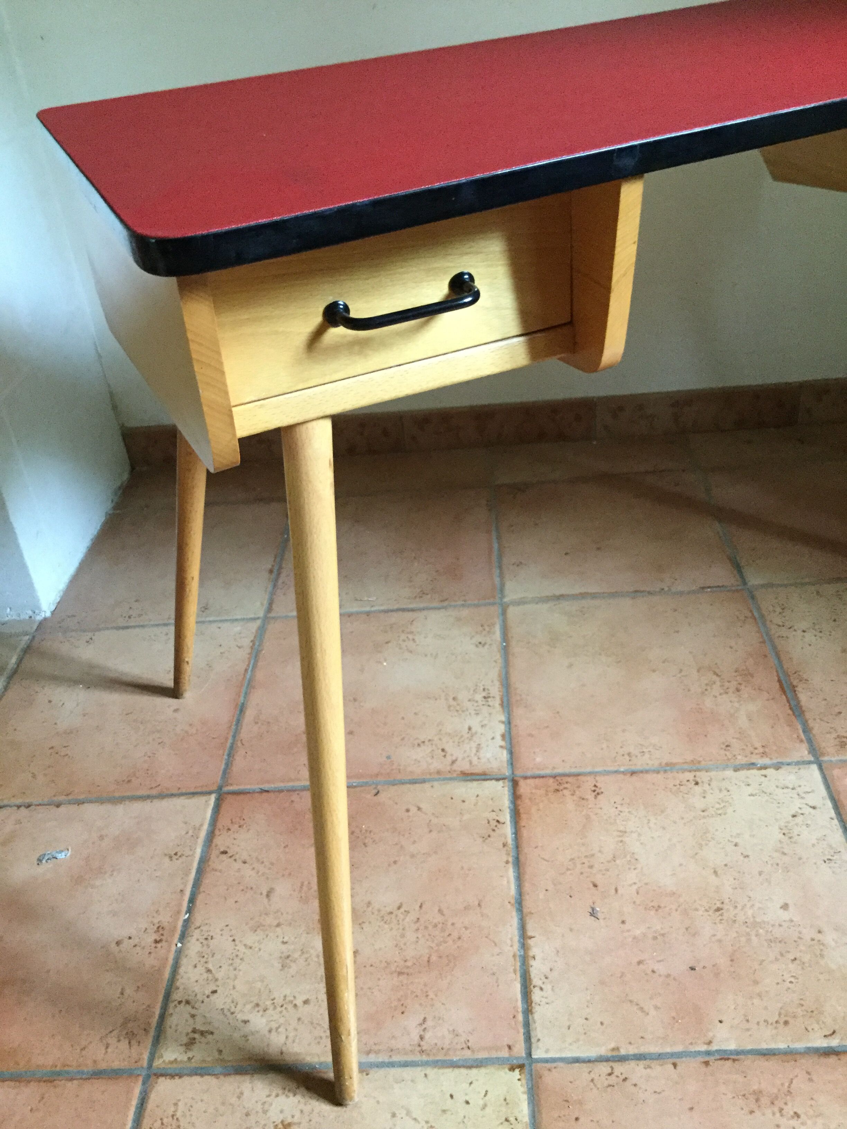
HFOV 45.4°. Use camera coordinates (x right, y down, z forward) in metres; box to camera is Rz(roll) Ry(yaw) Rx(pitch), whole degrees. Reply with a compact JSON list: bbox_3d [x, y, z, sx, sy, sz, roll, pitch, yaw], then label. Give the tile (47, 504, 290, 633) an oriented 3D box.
[{"bbox_3d":[-0.393,-0.001,1.625,0.330,0.012,0.332,-4,34,4],"label":"tile"}]

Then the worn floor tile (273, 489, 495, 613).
[{"bbox_3d":[-0.055,-0.023,1.600,0.336,0.012,0.332,-4,34,4],"label":"worn floor tile"}]

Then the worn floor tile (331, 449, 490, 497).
[{"bbox_3d":[-0.049,-0.158,1.803,0.336,0.012,0.142,-4,34,4],"label":"worn floor tile"}]

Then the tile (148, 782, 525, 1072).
[{"bbox_3d":[-0.073,0.353,1.036,0.336,0.012,0.332,-4,34,4],"label":"tile"}]

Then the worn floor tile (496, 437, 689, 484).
[{"bbox_3d":[0.292,-0.180,1.777,0.336,0.012,0.142,-4,34,4],"label":"worn floor tile"}]

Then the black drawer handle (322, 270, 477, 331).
[{"bbox_3d":[-0.009,-0.164,0.641,0.105,0.017,0.029,-18,35,-16],"label":"black drawer handle"}]

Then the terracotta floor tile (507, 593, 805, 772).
[{"bbox_3d":[0.277,0.143,1.293,0.336,0.012,0.332,-4,34,4],"label":"terracotta floor tile"}]

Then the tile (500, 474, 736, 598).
[{"bbox_3d":[0.285,-0.045,1.574,0.336,0.012,0.332,-4,34,4],"label":"tile"}]

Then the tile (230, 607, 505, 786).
[{"bbox_3d":[-0.064,0.165,1.318,0.336,0.012,0.332,-4,34,4],"label":"tile"}]

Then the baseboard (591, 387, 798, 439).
[{"bbox_3d":[0.485,-0.275,1.798,0.349,0.085,0.011,-4,34,4],"label":"baseboard"}]

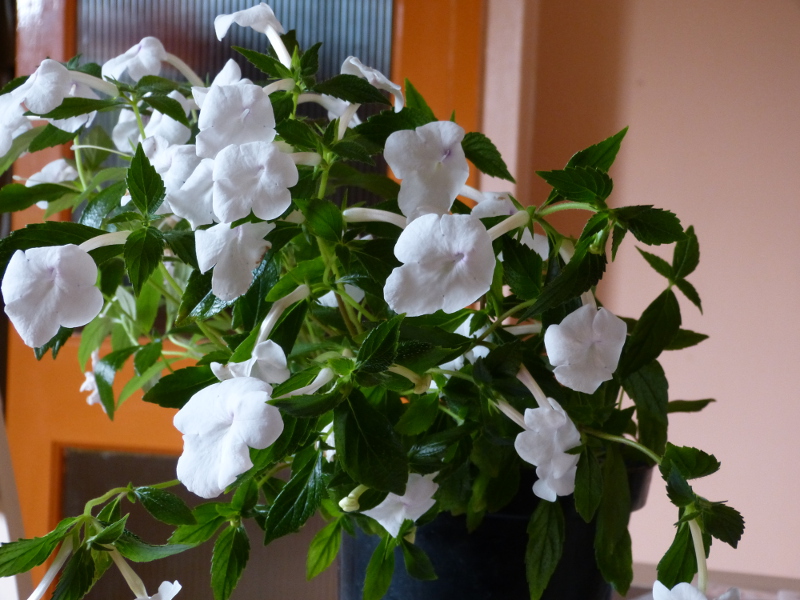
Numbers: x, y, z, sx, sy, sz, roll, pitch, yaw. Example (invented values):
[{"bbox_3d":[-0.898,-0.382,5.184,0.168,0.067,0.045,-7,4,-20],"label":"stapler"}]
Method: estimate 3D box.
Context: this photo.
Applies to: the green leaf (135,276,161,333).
[{"bbox_3d":[-0.141,0.002,0.720,0.015,0.033,0.009,9,0,0],"label":"green leaf"}]

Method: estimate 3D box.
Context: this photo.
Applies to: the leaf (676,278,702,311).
[{"bbox_3d":[0.153,-0.002,0.685,0.010,0.024,0.006,-16,-31,-35],"label":"leaf"}]

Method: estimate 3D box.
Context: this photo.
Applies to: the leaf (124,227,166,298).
[{"bbox_3d":[-0.124,-0.018,0.625,0.020,0.037,0.008,3,-16,1],"label":"leaf"}]

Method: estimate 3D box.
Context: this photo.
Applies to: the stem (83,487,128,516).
[{"bbox_3d":[-0.132,0.091,0.585,0.023,0.006,0.005,-31,0,-7],"label":"stem"}]

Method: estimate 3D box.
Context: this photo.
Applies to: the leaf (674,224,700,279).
[{"bbox_3d":[0.153,-0.026,0.690,0.014,0.030,0.008,18,0,26],"label":"leaf"}]

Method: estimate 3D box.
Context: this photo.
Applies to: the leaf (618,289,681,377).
[{"bbox_3d":[0.131,0.018,0.690,0.024,0.057,0.009,28,-11,16],"label":"leaf"}]

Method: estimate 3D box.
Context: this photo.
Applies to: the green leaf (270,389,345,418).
[{"bbox_3d":[-0.043,0.048,0.605,0.035,0.013,0.014,0,18,0],"label":"green leaf"}]

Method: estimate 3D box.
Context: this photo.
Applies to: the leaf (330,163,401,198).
[{"bbox_3d":[-0.021,-0.072,0.775,0.048,0.009,0.018,24,47,12],"label":"leaf"}]

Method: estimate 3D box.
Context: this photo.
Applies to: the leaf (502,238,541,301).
[{"bbox_3d":[0.061,-0.018,0.655,0.021,0.038,0.008,-39,16,-11],"label":"leaf"}]

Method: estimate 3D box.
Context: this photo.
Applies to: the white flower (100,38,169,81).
[{"bbox_3d":[-0.152,-0.138,0.740,0.036,0.027,0.020,0,-24,34],"label":"white flower"}]

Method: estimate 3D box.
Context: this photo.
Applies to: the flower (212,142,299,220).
[{"bbox_3d":[-0.075,-0.062,0.675,0.044,0.042,0.017,0,0,15],"label":"flower"}]

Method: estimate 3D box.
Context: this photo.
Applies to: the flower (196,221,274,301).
[{"bbox_3d":[-0.087,-0.023,0.685,0.041,0.045,0.020,3,21,8],"label":"flower"}]

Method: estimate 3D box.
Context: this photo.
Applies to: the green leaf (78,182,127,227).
[{"bbox_3d":[-0.173,-0.055,0.750,0.019,0.037,0.010,42,-12,22],"label":"green leaf"}]

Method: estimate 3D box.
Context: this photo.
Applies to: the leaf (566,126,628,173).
[{"bbox_3d":[0.102,-0.074,0.690,0.024,0.054,0.009,42,-8,40],"label":"leaf"}]

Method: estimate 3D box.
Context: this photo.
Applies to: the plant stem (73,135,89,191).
[{"bbox_3d":[-0.173,-0.074,0.700,0.006,0.031,0.006,-10,0,0],"label":"plant stem"}]

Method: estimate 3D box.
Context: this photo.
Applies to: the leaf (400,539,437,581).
[{"bbox_3d":[0.009,0.121,0.605,0.013,0.024,0.009,-41,0,-16],"label":"leaf"}]

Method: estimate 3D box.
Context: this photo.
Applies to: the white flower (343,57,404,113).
[{"bbox_3d":[-0.016,-0.122,0.730,0.038,0.017,0.036,27,9,1],"label":"white flower"}]

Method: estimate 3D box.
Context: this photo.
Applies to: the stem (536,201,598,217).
[{"bbox_3d":[0.085,-0.046,0.655,0.035,0.006,0.005,-5,4,-16],"label":"stem"}]

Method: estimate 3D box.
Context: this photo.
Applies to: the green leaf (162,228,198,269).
[{"bbox_3d":[-0.108,-0.023,0.644,0.019,0.032,0.007,-39,-15,-16],"label":"green leaf"}]

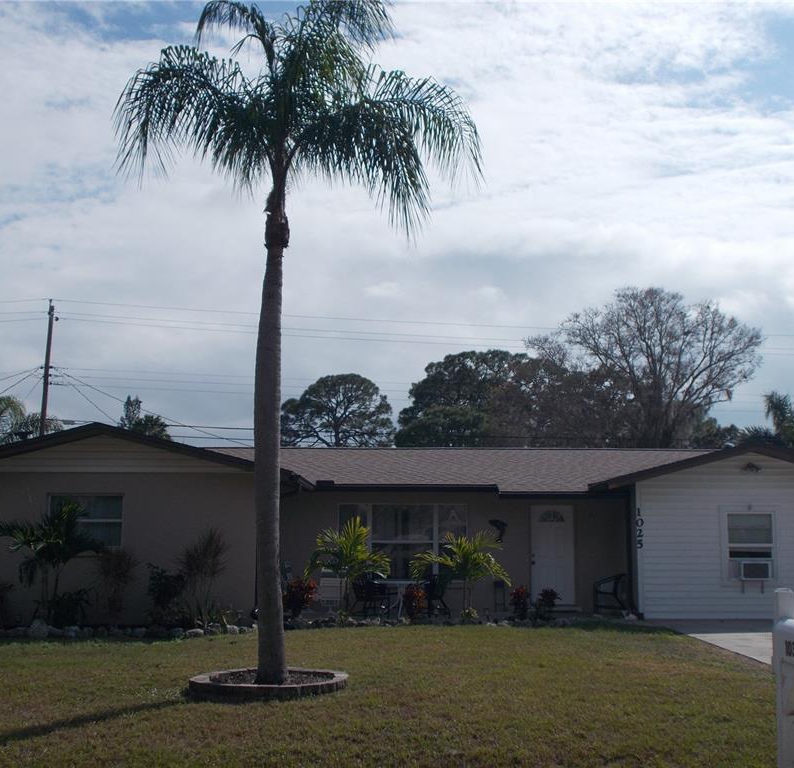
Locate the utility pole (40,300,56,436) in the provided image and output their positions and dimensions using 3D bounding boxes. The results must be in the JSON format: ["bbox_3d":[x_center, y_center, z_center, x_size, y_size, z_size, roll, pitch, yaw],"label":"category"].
[{"bbox_3d":[-13.505,2.176,43.625,0.420,10.895,0.380,2,-8,0],"label":"utility pole"}]

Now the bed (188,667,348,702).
[{"bbox_3d":[-1.367,3.173,12.222,1.720,0.160,1.720,0,-8,0],"label":"bed"}]

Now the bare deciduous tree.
[{"bbox_3d":[12.348,2.418,56.238,11.300,14.364,10.800,0,-8,0],"label":"bare deciduous tree"}]

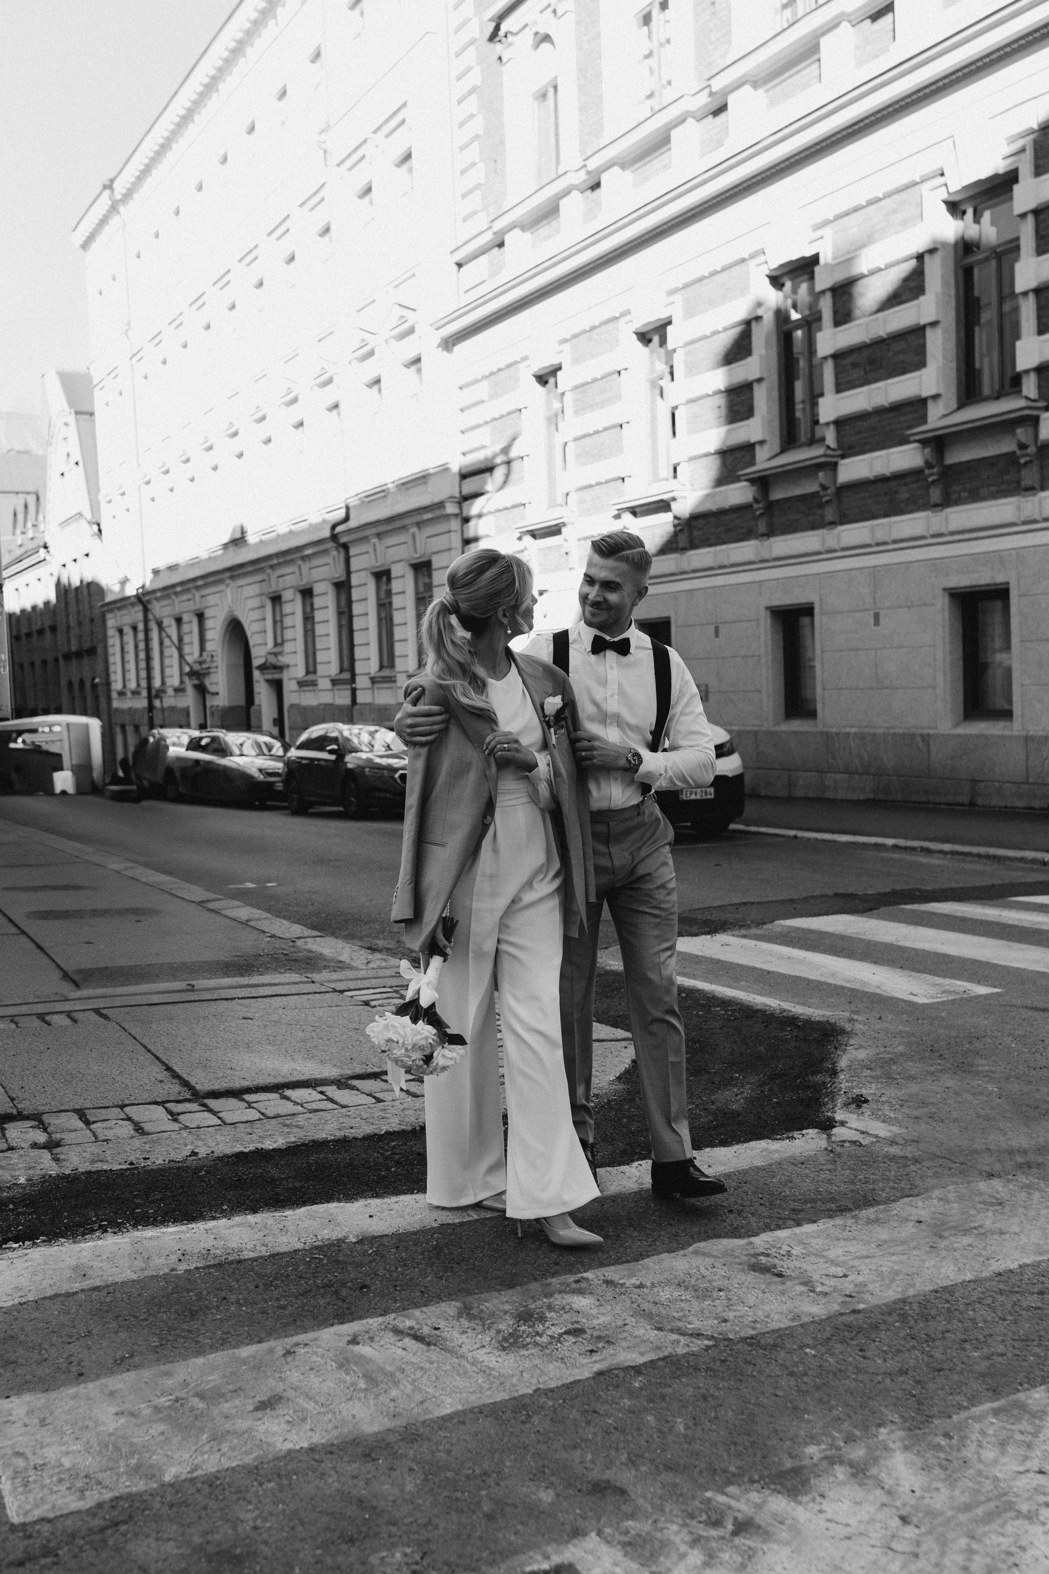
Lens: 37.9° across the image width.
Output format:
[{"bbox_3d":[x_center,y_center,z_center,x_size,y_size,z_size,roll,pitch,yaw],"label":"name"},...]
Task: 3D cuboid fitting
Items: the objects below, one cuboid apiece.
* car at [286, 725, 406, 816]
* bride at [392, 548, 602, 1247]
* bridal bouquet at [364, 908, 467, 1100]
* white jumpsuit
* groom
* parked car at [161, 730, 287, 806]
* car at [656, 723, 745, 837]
[{"bbox_3d":[-2.552,-0.321,25.363,1.820,1.480,4.450,-4,3,-27],"label":"car"},{"bbox_3d":[-0.070,0.277,3.970,0.530,1.740,0.480,-4,4,-28],"label":"bride"},{"bbox_3d":[-0.269,0.536,3.800,0.240,0.430,0.230,14,-5,-17],"label":"bridal bouquet"},{"bbox_3d":[-0.050,0.387,3.970,0.460,1.400,0.420,-4,4,-28],"label":"white jumpsuit"},{"bbox_3d":[0.090,0.227,4.190,0.800,1.800,0.560,-4,4,-20],"label":"groom"},{"bbox_3d":[-5.751,-0.436,30.342,1.780,1.470,4.350,-4,3,-33],"label":"parked car"},{"bbox_3d":[0.865,-0.267,18.397,1.820,1.580,4.300,-4,3,-27],"label":"car"}]

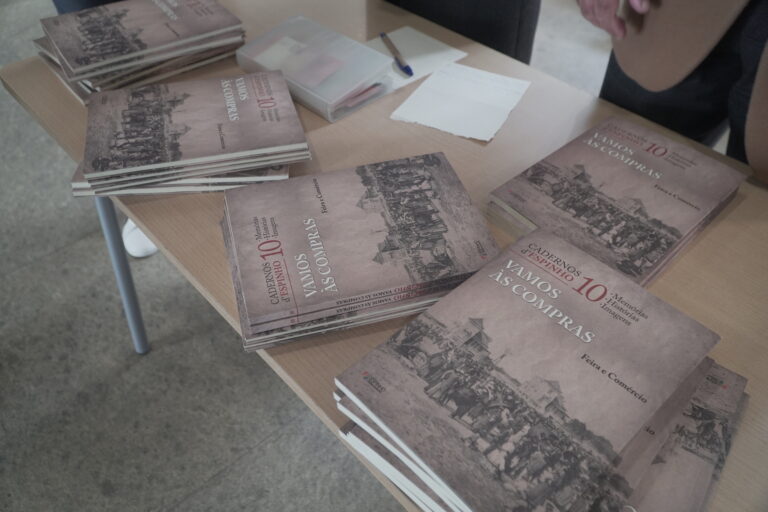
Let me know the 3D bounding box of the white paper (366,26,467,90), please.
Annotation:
[{"bbox_3d":[0.021,-0.335,0.975,0.201,0.002,0.144,-34,55,-29],"label":"white paper"}]

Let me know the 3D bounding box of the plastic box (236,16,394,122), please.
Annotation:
[{"bbox_3d":[-0.111,-0.307,0.924,0.225,0.031,0.150,32,53,26],"label":"plastic box"}]

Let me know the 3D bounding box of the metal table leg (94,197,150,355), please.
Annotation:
[{"bbox_3d":[-0.545,-0.011,1.174,0.035,0.700,0.035,-30,59,-34],"label":"metal table leg"}]

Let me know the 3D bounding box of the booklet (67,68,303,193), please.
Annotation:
[{"bbox_3d":[-0.260,-0.168,0.778,0.280,0.035,0.210,-12,47,-12],"label":"booklet"}]

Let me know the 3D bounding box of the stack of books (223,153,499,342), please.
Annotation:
[{"bbox_3d":[-0.025,-0.022,0.633,0.268,0.029,0.197,-12,47,-13],"label":"stack of books"}]

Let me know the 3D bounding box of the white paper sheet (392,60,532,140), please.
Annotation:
[{"bbox_3d":[0.127,-0.243,0.887,0.145,0.002,0.199,23,50,20],"label":"white paper sheet"}]

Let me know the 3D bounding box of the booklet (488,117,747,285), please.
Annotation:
[{"bbox_3d":[0.291,-0.078,0.716,0.268,0.023,0.197,-33,55,-29],"label":"booklet"}]

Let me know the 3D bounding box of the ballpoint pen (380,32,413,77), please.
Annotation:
[{"bbox_3d":[0.021,-0.343,0.976,0.012,0.012,0.150,-13,47,-13],"label":"ballpoint pen"}]

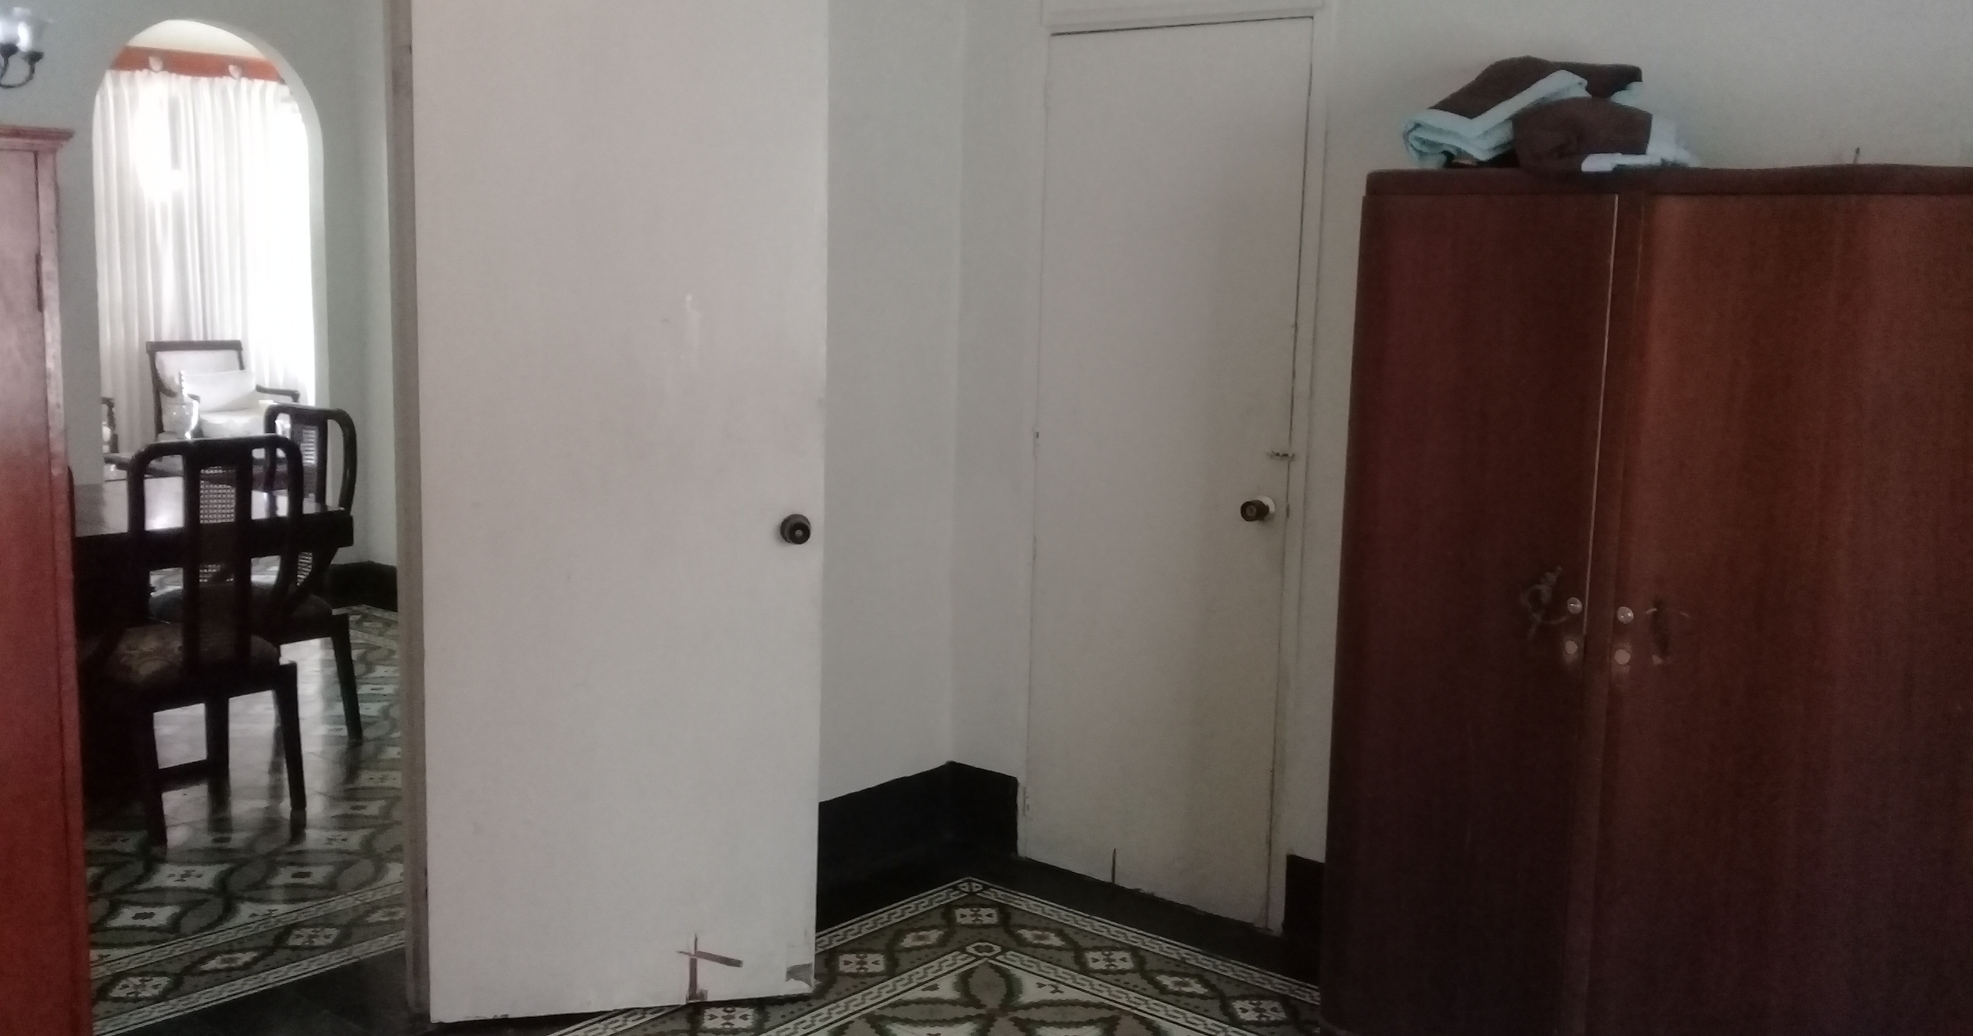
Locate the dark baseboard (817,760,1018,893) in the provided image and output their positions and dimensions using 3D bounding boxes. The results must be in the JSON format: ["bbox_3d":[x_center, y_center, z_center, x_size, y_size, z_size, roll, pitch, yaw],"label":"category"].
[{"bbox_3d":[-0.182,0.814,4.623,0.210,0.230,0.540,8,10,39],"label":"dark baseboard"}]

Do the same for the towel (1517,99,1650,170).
[{"bbox_3d":[1.053,-0.677,3.140,0.230,0.120,0.230,8,10,39],"label":"towel"}]

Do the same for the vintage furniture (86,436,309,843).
[{"bbox_3d":[-2.256,0.301,4.956,0.520,1.060,0.500,8,10,39],"label":"vintage furniture"}]

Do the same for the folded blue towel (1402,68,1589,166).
[{"bbox_3d":[0.952,-0.723,3.278,0.280,0.150,0.280,8,10,39],"label":"folded blue towel"}]

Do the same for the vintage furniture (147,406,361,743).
[{"bbox_3d":[-2.357,0.205,5.671,0.500,1.060,0.520,8,10,39],"label":"vintage furniture"}]

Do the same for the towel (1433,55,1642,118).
[{"bbox_3d":[1.013,-0.776,3.234,0.310,0.095,0.280,8,10,39],"label":"towel"}]

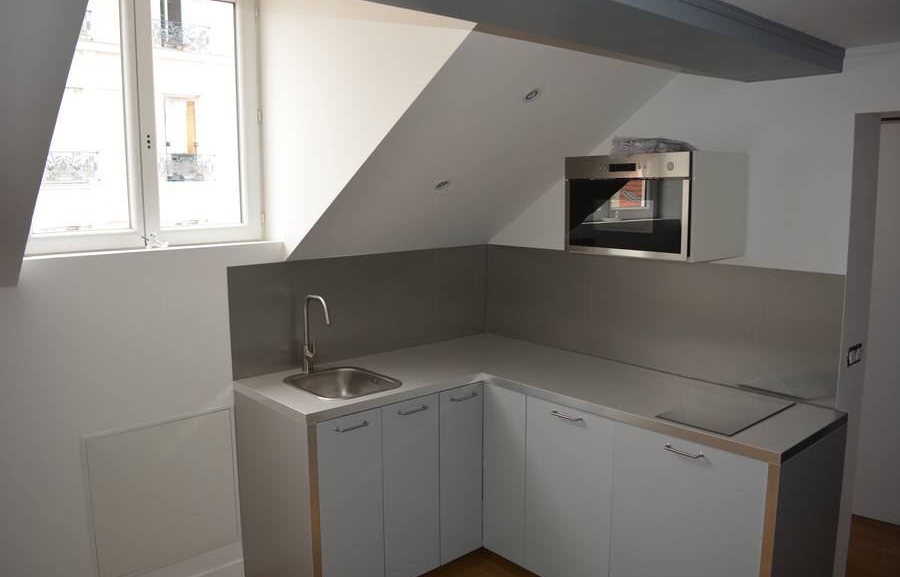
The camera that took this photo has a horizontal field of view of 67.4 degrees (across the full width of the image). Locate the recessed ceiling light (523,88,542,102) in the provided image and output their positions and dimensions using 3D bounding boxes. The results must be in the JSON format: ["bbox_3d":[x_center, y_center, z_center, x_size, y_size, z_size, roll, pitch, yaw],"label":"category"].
[{"bbox_3d":[0.315,-0.746,2.598,0.082,0.030,0.082,-7,-24,-41],"label":"recessed ceiling light"}]

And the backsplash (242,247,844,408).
[{"bbox_3d":[0.259,0.180,2.723,1.533,0.506,1.894,-7,10,-41],"label":"backsplash"}]

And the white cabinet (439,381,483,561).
[{"bbox_3d":[-0.135,0.808,3.280,0.263,0.803,0.580,-7,10,-41],"label":"white cabinet"}]

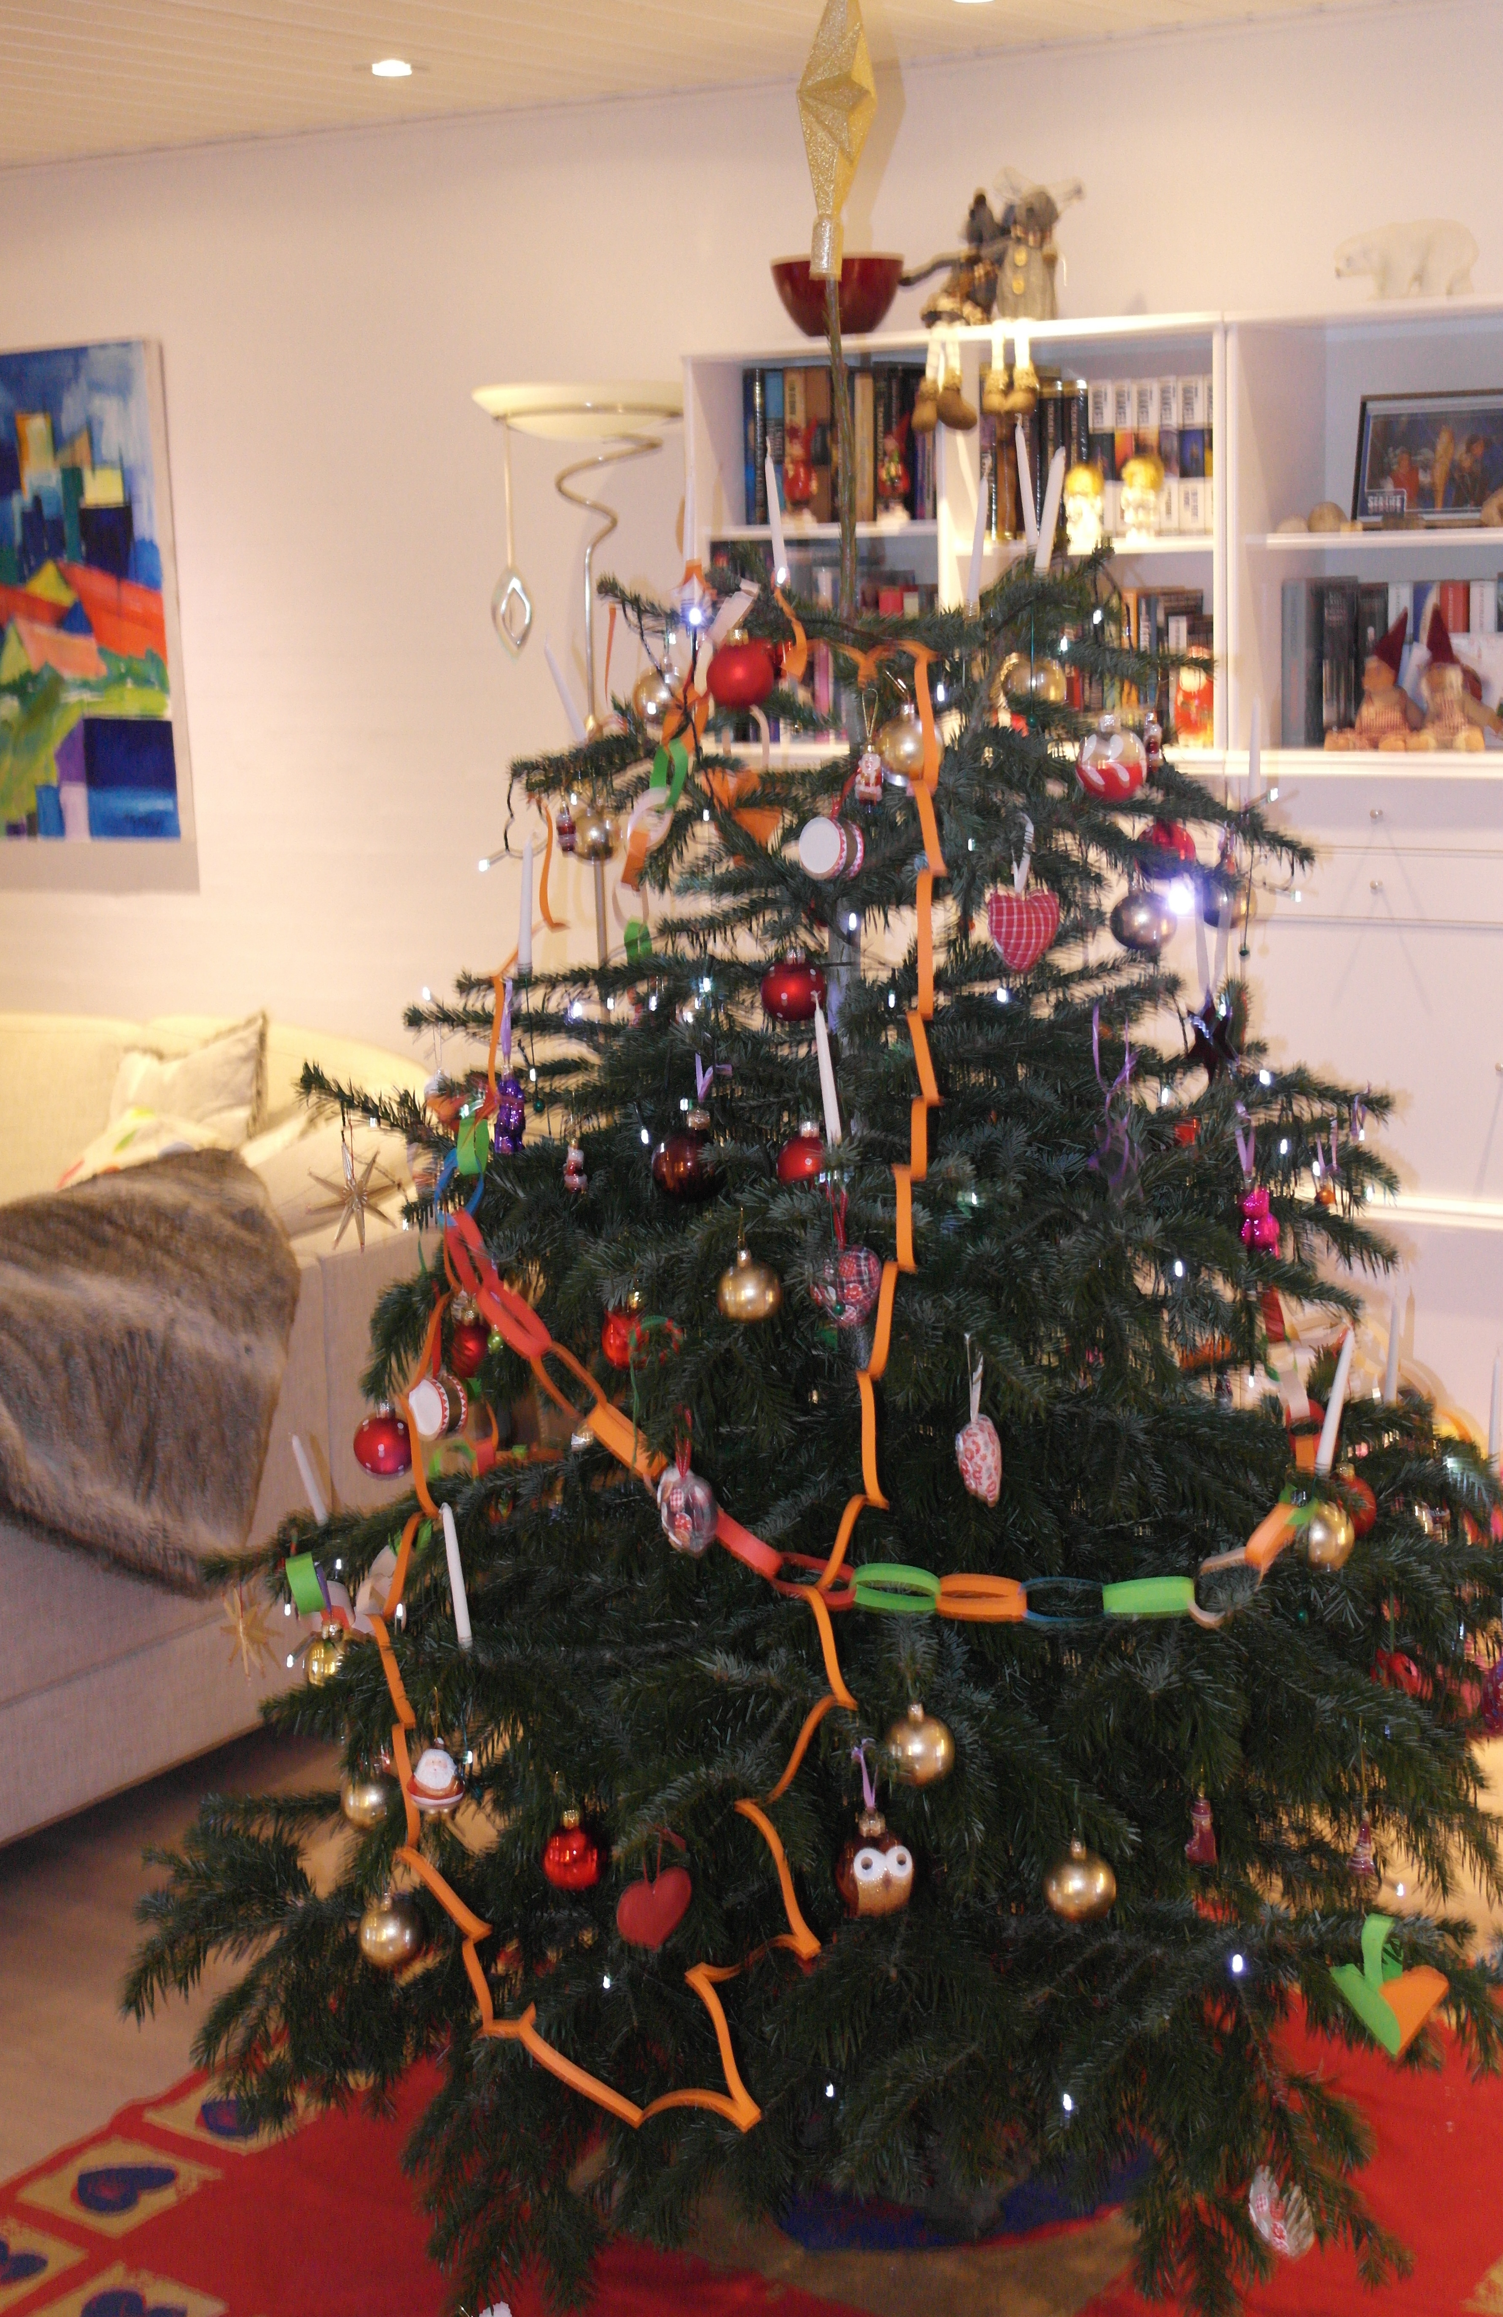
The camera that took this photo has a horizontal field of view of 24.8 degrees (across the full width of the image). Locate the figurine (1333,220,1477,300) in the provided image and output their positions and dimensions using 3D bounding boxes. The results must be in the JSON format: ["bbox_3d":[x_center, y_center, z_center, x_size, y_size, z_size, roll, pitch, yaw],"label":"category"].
[{"bbox_3d":[0.862,-1.185,4.500,0.200,0.112,0.085,2,11,21],"label":"figurine"}]

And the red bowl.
[{"bbox_3d":[0.124,-1.245,4.930,0.190,0.117,0.190,-1,10,0],"label":"red bowl"}]

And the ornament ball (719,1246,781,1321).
[{"bbox_3d":[-0.001,0.118,3.200,0.060,0.072,0.060,-1,10,0],"label":"ornament ball"}]

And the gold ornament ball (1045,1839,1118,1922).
[{"bbox_3d":[0.274,0.601,2.839,0.059,0.072,0.059,-1,10,0],"label":"gold ornament ball"}]

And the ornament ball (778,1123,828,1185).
[{"bbox_3d":[0.050,0.001,2.979,0.052,0.063,0.052,-1,10,0],"label":"ornament ball"}]

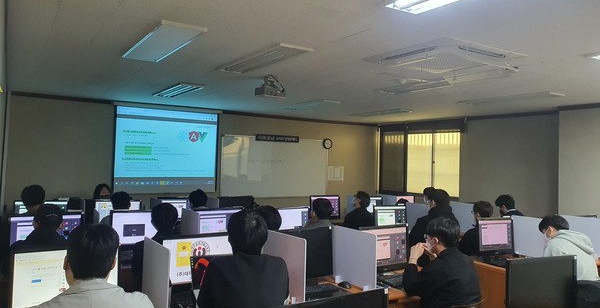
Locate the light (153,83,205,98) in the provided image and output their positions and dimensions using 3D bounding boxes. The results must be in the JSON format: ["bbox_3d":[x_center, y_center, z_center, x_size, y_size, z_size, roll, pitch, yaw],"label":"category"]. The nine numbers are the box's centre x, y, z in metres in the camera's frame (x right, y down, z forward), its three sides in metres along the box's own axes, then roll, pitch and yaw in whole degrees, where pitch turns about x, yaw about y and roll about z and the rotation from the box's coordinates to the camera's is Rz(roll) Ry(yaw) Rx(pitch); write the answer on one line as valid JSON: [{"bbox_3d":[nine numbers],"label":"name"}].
[{"bbox_3d":[-1.594,-0.808,5.830,0.300,0.050,1.240,2,-1,-32],"label":"light"}]

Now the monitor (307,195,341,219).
[{"bbox_3d":[0.295,0.793,6.360,0.510,0.395,0.190,2,-1,-26],"label":"monitor"}]

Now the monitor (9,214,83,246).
[{"bbox_3d":[-2.001,0.683,3.580,0.515,0.420,0.190,2,-1,-32],"label":"monitor"}]

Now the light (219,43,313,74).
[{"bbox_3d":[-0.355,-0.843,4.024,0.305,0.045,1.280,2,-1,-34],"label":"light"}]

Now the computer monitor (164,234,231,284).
[{"bbox_3d":[-0.642,0.716,2.873,0.510,0.395,0.190,2,-1,-34],"label":"computer monitor"}]

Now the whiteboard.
[{"bbox_3d":[-0.422,0.274,9.044,2.420,1.200,0.050,2,-1,-32],"label":"whiteboard"}]

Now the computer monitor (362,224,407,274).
[{"bbox_3d":[0.620,0.756,3.460,0.510,0.395,0.190,2,-1,-30],"label":"computer monitor"}]

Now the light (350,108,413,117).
[{"bbox_3d":[1.412,-0.690,7.772,0.310,0.050,1.240,2,-1,-32],"label":"light"}]

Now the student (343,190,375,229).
[{"bbox_3d":[0.683,1.066,5.778,0.500,1.270,0.720,2,-1,-40],"label":"student"}]

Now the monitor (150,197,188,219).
[{"bbox_3d":[-1.499,0.737,5.558,0.510,0.395,0.190,2,-1,-30],"label":"monitor"}]

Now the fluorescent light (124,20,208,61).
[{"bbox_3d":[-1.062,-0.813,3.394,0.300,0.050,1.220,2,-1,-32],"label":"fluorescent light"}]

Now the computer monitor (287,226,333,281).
[{"bbox_3d":[0.013,0.747,3.302,0.515,0.420,0.190,2,-1,-32],"label":"computer monitor"}]

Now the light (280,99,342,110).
[{"bbox_3d":[0.141,-0.740,6.957,0.300,0.050,1.240,2,-1,-32],"label":"light"}]

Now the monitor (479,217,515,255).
[{"bbox_3d":[1.755,0.794,4.139,0.510,0.395,0.190,2,-1,-28],"label":"monitor"}]

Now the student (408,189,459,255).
[{"bbox_3d":[1.357,1.033,4.821,0.520,1.350,0.720,2,-1,-26],"label":"student"}]

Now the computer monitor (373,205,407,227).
[{"bbox_3d":[1.038,0.820,5.306,0.515,0.420,0.190,2,-1,-32],"label":"computer monitor"}]

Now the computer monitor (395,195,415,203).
[{"bbox_3d":[1.711,0.902,7.519,0.540,0.410,0.200,2,-1,-33],"label":"computer monitor"}]

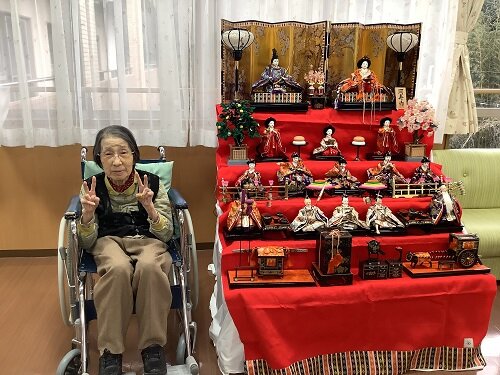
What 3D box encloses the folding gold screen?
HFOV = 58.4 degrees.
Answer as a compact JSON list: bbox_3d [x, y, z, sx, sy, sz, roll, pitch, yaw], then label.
[{"bbox_3d":[0.405,-0.700,2.556,1.120,0.445,0.130,-2,14,-6],"label":"folding gold screen"}]

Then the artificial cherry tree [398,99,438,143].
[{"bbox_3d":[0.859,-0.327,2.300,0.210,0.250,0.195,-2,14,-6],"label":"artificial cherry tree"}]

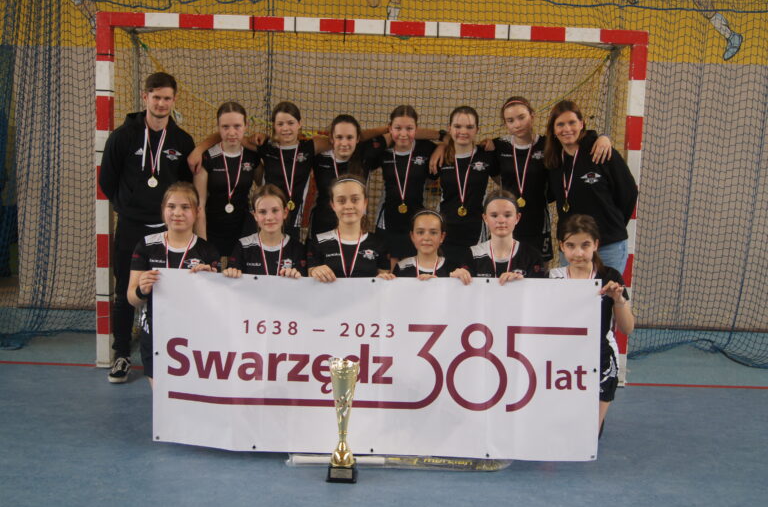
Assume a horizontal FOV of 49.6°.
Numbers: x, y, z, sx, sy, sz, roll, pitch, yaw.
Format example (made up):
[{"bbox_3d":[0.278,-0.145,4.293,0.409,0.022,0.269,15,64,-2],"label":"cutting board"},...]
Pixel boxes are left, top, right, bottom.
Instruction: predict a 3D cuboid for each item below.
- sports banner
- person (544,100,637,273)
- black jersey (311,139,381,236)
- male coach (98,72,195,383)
[{"bbox_3d":[-0.032,0.487,3.642,1.970,0.790,0.060,2,6,0],"label":"sports banner"},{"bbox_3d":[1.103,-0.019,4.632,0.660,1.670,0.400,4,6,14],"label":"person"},{"bbox_3d":[-0.207,-0.350,4.562,0.430,0.550,0.260,2,6,0],"label":"black jersey"},{"bbox_3d":[-1.333,-0.153,4.747,0.550,1.740,0.400,1,6,-10],"label":"male coach"}]

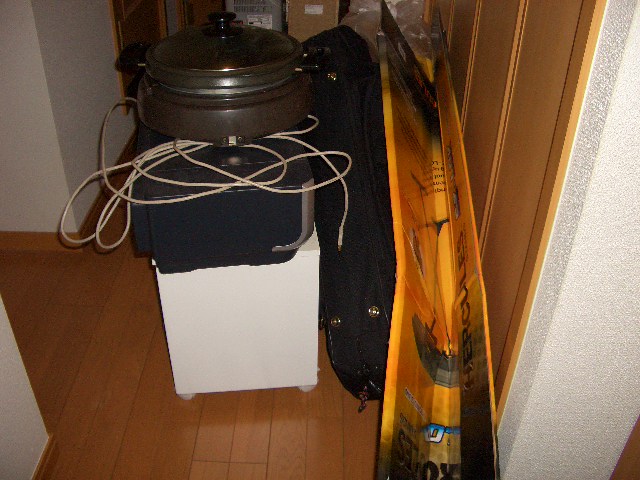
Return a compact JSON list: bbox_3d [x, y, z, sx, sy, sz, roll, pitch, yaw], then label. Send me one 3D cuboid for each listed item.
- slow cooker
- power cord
[{"bbox_3d":[-0.197,-0.352,1.312,0.430,0.210,0.370,-3,33,-7],"label":"slow cooker"},{"bbox_3d":[-0.215,-0.111,1.277,0.520,0.190,0.400,0,33,-2],"label":"power cord"}]

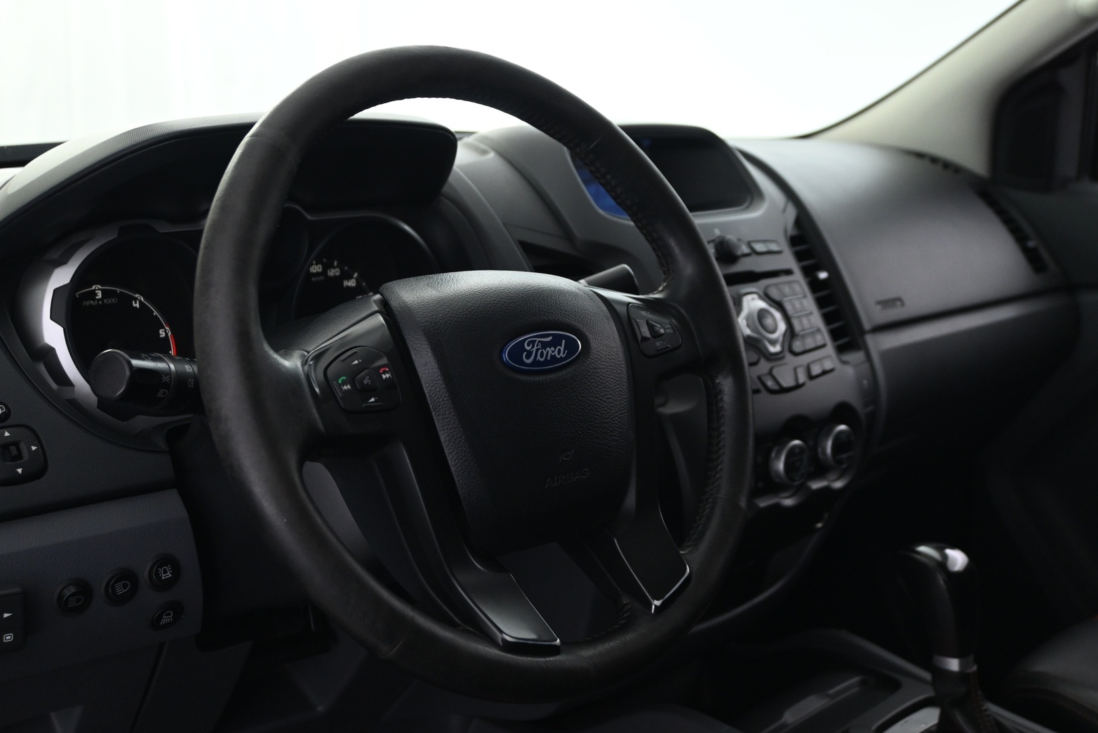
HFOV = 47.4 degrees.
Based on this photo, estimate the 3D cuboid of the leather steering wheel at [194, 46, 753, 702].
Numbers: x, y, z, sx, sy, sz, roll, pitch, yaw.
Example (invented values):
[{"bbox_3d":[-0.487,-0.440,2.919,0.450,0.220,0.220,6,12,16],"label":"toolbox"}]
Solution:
[{"bbox_3d":[-0.033,0.001,0.733,0.383,0.383,0.100,-10,-9,-42],"label":"leather steering wheel"}]

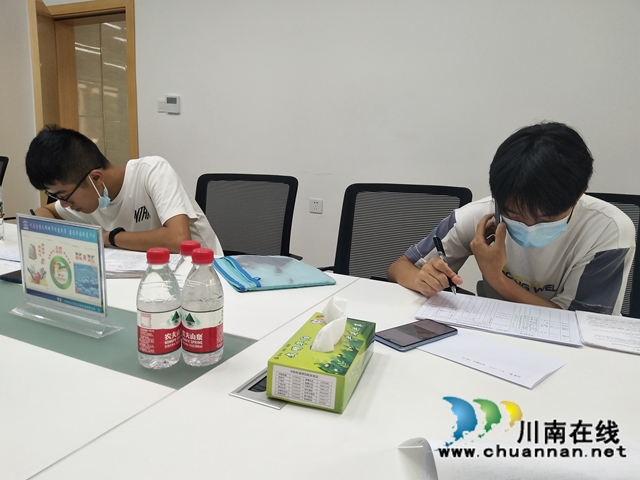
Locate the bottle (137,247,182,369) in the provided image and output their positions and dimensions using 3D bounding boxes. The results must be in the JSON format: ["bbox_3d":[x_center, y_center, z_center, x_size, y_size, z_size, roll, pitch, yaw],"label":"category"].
[{"bbox_3d":[-0.234,0.096,0.700,0.064,0.170,0.064,2,10,0],"label":"bottle"}]

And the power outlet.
[{"bbox_3d":[-0.021,-0.208,2.965,0.086,0.086,0.010,7,11,24],"label":"power outlet"}]

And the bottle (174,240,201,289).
[{"bbox_3d":[-0.206,0.084,0.770,0.064,0.170,0.064,2,10,0],"label":"bottle"}]

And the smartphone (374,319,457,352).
[{"bbox_3d":[0.172,0.168,0.851,0.153,0.009,0.072,-6,13,-38],"label":"smartphone"}]

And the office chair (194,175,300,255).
[{"bbox_3d":[-0.427,0.256,1.737,0.600,0.965,0.620,7,11,25],"label":"office chair"}]

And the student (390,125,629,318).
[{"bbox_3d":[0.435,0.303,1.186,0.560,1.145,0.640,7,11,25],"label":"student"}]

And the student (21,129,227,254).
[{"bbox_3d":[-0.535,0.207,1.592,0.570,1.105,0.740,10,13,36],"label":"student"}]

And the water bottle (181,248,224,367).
[{"bbox_3d":[-0.173,0.096,0.714,0.064,0.170,0.064,2,10,0],"label":"water bottle"}]

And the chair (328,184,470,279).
[{"bbox_3d":[0.170,0.324,1.508,0.600,0.965,0.620,7,11,25],"label":"chair"}]

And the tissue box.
[{"bbox_3d":[0.011,0.168,0.694,0.101,0.050,0.198,6,11,17],"label":"tissue box"}]

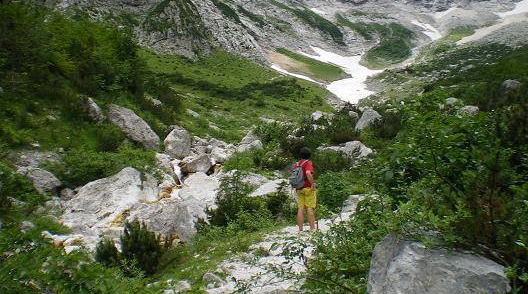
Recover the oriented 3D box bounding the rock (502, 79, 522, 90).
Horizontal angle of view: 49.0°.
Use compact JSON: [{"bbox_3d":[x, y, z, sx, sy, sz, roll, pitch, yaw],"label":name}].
[{"bbox_3d":[15.373,-3.820,36.000,1.084,0.716,1.006,0,-3,0],"label":"rock"}]

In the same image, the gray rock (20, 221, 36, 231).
[{"bbox_3d":[-4.998,1.687,12.300,0.329,0.204,0.306,0,-3,0],"label":"gray rock"}]

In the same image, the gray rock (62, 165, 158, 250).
[{"bbox_3d":[-3.812,1.493,14.300,2.418,1.974,2.000,-1,4,-15],"label":"gray rock"}]

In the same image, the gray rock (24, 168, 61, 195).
[{"bbox_3d":[-6.497,0.983,17.000,1.056,0.763,0.900,-1,4,-21],"label":"gray rock"}]

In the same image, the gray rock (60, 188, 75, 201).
[{"bbox_3d":[-5.187,1.254,15.300,0.358,0.355,0.333,0,-3,0],"label":"gray rock"}]

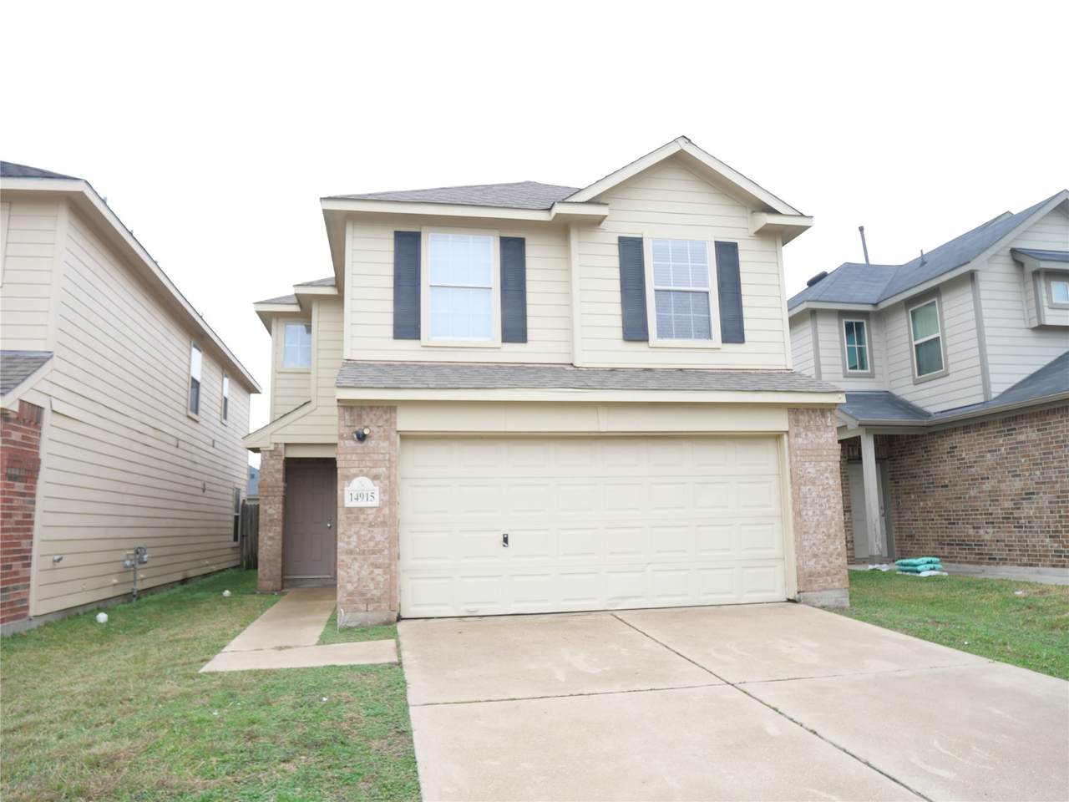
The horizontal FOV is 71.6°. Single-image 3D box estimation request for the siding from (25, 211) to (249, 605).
[{"bbox_3d":[-7.073,1.060,14.957,0.200,5.020,12.800,1,-10,-11],"label":"siding"}]

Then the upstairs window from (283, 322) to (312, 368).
[{"bbox_3d":[-4.570,-1.074,14.332,0.600,0.920,0.100,0,-10,-10],"label":"upstairs window"}]

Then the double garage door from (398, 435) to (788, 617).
[{"bbox_3d":[0.836,1.496,9.230,4.880,2.140,0.100,0,-10,-10],"label":"double garage door"}]

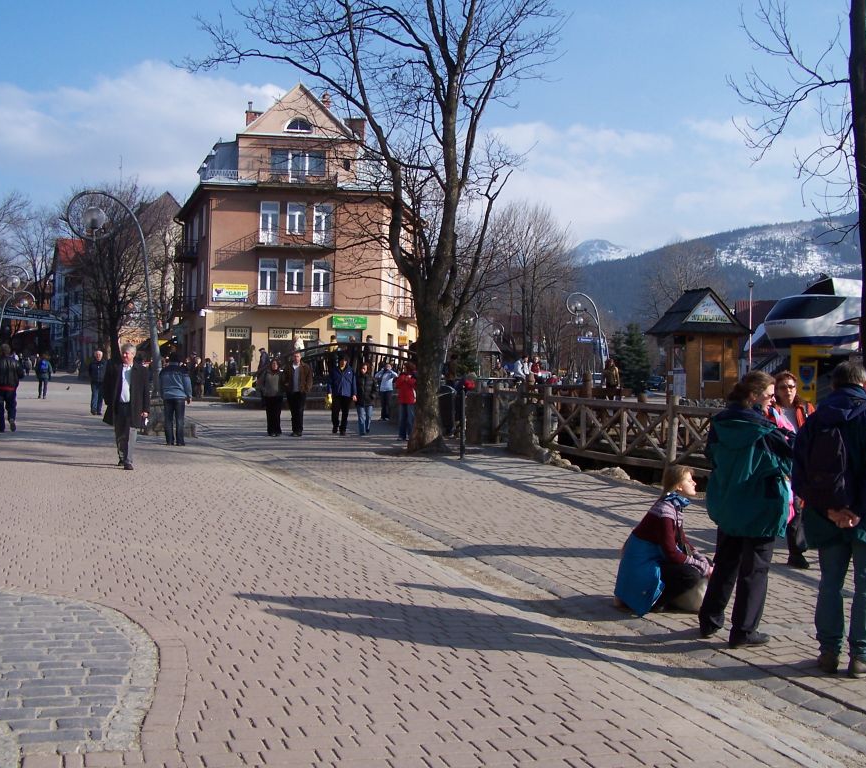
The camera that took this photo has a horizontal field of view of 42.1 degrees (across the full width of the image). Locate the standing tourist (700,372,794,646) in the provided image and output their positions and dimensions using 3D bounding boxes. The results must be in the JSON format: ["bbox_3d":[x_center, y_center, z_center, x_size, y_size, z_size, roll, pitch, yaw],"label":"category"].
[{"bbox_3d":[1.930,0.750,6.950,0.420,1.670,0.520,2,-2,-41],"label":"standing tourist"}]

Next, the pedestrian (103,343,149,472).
[{"bbox_3d":[-4.370,0.315,16.100,0.620,1.770,0.480,1,-1,-7],"label":"pedestrian"}]

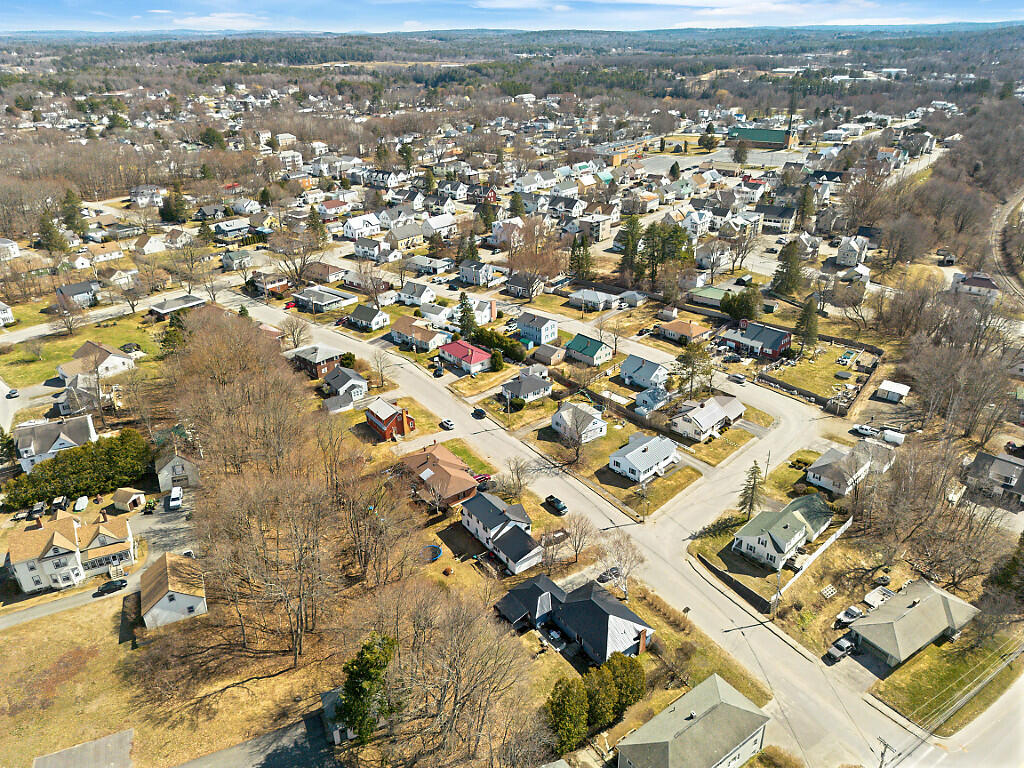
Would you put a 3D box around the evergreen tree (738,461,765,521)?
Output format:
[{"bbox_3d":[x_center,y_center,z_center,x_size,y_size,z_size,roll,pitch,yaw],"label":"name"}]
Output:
[{"bbox_3d":[47.390,21.080,139.850,4.800,13.600,4.800,0,26,0],"label":"evergreen tree"}]

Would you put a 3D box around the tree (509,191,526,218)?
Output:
[{"bbox_3d":[2.940,-97.670,386.580,9.480,15.120,9.480,0,26,0],"label":"tree"}]

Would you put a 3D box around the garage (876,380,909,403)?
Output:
[{"bbox_3d":[102.190,2.200,189.890,6.700,2.800,6.300,21,33,35],"label":"garage"}]

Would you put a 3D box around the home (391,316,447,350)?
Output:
[{"bbox_3d":[-29.060,-16.010,224.020,17.460,5.650,9.190,22,34,37],"label":"home"}]

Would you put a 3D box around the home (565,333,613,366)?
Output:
[{"bbox_3d":[23.550,-10.740,212.350,8.760,6.220,10.480,-23,34,-37],"label":"home"}]

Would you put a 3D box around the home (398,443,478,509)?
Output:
[{"bbox_3d":[-15.540,19.040,153.470,10.400,5.100,19.600,-17,31,-31],"label":"home"}]

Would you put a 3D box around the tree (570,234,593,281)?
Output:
[{"bbox_3d":[26.750,-48.590,274.580,8.950,18.650,8.950,0,26,0],"label":"tree"}]

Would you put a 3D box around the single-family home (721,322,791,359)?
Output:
[{"bbox_3d":[75.270,-13.870,219.030,17.700,5.600,9.700,17,31,31],"label":"single-family home"}]

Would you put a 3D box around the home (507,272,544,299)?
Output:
[{"bbox_3d":[5.280,-37.510,266.060,12.400,6.000,9.700,19,32,33],"label":"home"}]

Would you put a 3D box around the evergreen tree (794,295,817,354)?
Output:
[{"bbox_3d":[88.200,-16.660,209.720,6.680,18.710,6.680,0,26,0],"label":"evergreen tree"}]

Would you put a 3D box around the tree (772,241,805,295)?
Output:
[{"bbox_3d":[103.000,-43.450,262.490,9.000,19.800,9.000,0,26,0],"label":"tree"}]

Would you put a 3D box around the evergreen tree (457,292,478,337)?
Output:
[{"bbox_3d":[-14.180,-22.140,226.210,6.200,14.000,6.200,0,26,0],"label":"evergreen tree"}]

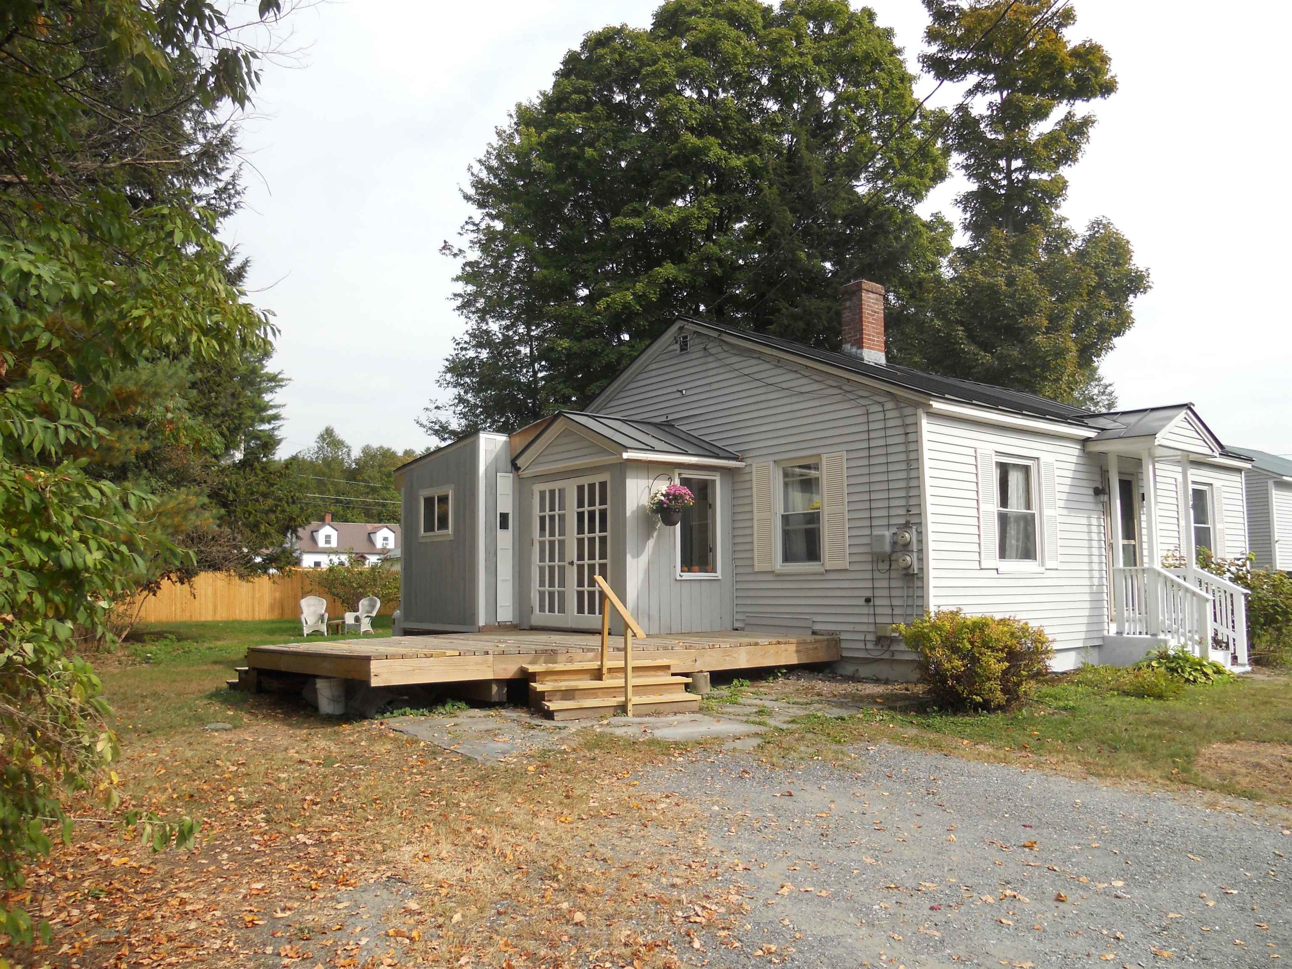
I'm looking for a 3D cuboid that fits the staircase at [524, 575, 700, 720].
[{"bbox_3d":[-0.313,1.538,9.826,1.567,1.305,0.947,3,-7,-32],"label":"staircase"}]

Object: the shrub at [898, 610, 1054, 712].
[{"bbox_3d":[3.321,1.705,10.124,1.450,0.920,1.300,4,-8,-40],"label":"shrub"}]

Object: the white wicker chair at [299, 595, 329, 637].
[{"bbox_3d":[-7.842,3.115,23.812,0.660,0.950,0.700,1,-6,-10],"label":"white wicker chair"}]

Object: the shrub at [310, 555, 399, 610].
[{"bbox_3d":[-9.564,3.479,33.328,3.200,2.150,2.700,1,-6,-15],"label":"shrub"}]

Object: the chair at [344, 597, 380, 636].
[{"bbox_3d":[-6.814,3.157,24.209,0.660,0.950,0.700,-4,-7,32],"label":"chair"}]

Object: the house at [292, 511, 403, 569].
[{"bbox_3d":[-35.041,7.331,117.768,12.200,7.600,8.400,4,-7,-35],"label":"house"}]

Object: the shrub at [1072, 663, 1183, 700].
[{"bbox_3d":[5.136,2.065,10.739,1.100,0.320,0.800,4,-8,-40],"label":"shrub"}]

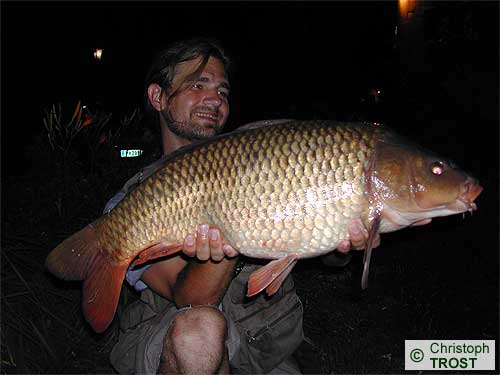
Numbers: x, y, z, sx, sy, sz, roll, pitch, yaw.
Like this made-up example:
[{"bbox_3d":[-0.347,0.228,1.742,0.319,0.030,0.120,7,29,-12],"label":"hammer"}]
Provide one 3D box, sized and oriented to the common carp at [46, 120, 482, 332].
[{"bbox_3d":[0.004,0.048,0.950,0.775,0.310,0.170,-10,0,8],"label":"common carp"}]

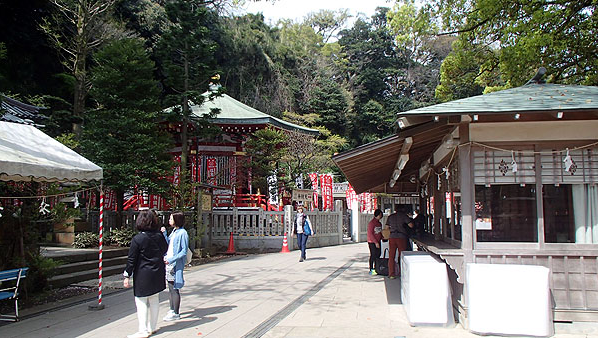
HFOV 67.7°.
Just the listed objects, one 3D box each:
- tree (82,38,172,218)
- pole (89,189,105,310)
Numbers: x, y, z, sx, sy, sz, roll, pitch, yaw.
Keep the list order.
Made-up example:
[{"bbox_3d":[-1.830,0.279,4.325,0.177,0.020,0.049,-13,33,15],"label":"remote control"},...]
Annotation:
[{"bbox_3d":[-6.085,-1.020,15.450,3.200,6.900,3.200,0,-5,0],"label":"tree"},{"bbox_3d":[-3.136,1.225,6.969,0.270,1.950,0.270,0,-5,0],"label":"pole"}]

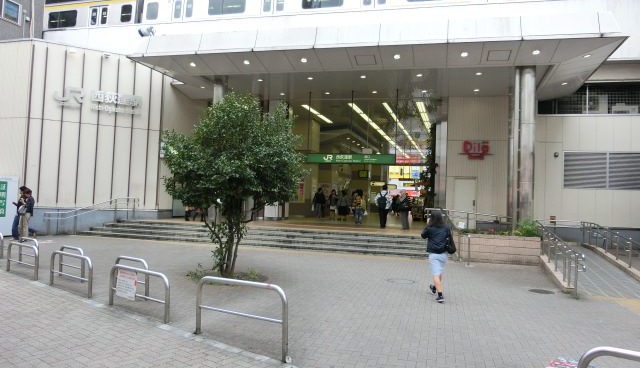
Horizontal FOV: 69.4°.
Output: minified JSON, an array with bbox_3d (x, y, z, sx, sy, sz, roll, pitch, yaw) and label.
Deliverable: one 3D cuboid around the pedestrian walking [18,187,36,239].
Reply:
[{"bbox_3d":[-9.019,0.971,14.286,0.420,1.650,0.480,3,-3,-18],"label":"pedestrian walking"}]

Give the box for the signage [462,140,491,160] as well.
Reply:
[{"bbox_3d":[6.040,-1.299,17.917,1.220,0.760,0.120,2,-2,13],"label":"signage"}]

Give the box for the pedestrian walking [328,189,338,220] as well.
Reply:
[{"bbox_3d":[0.764,1.117,24.635,0.500,1.600,0.360,2,-2,-6],"label":"pedestrian walking"}]

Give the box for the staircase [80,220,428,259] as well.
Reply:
[{"bbox_3d":[-2.296,1.792,15.789,13.200,0.600,1.200,2,-2,13],"label":"staircase"}]

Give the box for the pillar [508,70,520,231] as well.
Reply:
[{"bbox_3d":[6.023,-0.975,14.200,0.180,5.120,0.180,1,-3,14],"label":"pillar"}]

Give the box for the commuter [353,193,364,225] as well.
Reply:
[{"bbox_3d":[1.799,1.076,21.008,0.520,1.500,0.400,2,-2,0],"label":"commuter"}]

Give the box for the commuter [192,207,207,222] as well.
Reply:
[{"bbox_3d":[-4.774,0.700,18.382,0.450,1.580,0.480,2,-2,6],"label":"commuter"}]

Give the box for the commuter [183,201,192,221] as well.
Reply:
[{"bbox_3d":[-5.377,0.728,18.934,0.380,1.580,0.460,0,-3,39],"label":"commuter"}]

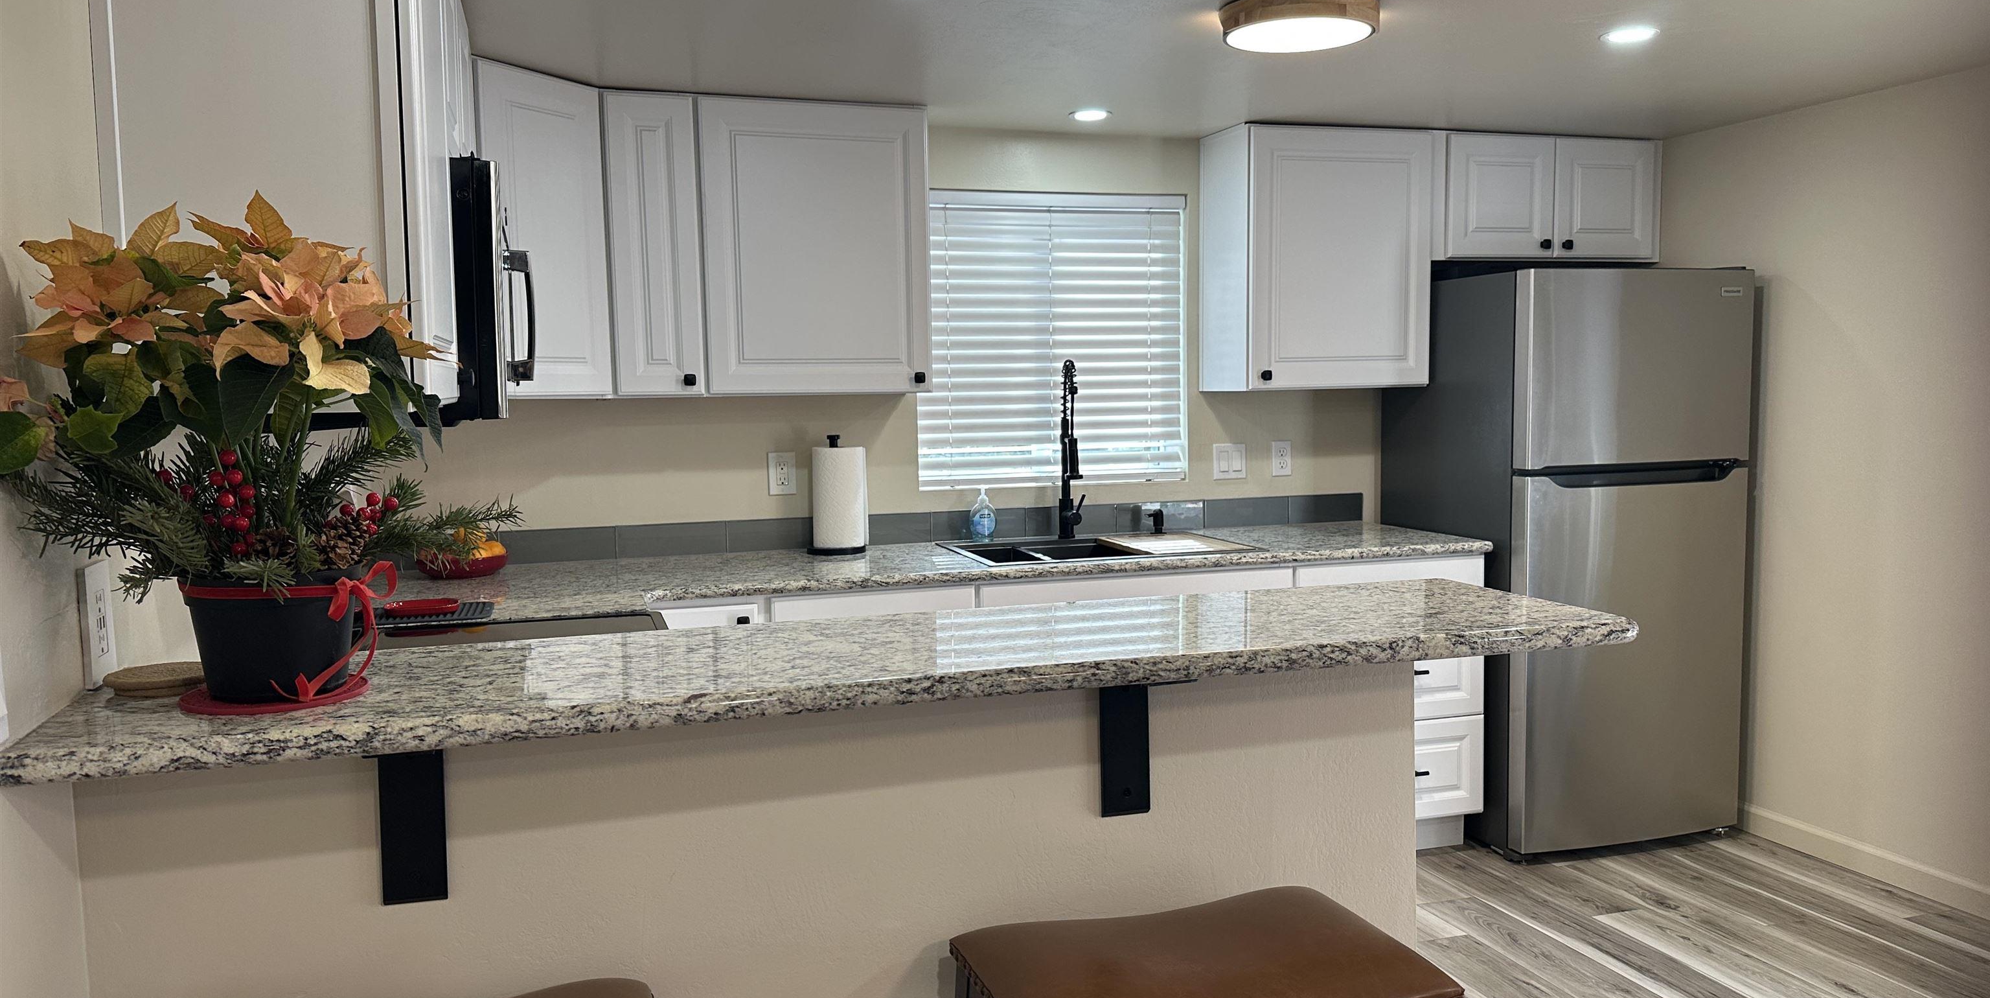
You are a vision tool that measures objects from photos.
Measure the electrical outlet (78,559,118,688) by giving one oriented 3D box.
[{"bbox_3d":[-0.931,0.129,1.433,0.009,0.121,0.078,-2,5,-18],"label":"electrical outlet"}]

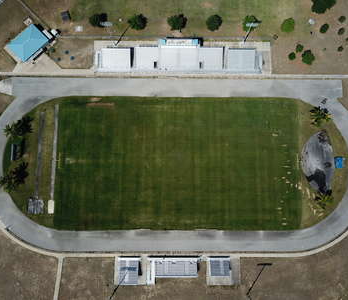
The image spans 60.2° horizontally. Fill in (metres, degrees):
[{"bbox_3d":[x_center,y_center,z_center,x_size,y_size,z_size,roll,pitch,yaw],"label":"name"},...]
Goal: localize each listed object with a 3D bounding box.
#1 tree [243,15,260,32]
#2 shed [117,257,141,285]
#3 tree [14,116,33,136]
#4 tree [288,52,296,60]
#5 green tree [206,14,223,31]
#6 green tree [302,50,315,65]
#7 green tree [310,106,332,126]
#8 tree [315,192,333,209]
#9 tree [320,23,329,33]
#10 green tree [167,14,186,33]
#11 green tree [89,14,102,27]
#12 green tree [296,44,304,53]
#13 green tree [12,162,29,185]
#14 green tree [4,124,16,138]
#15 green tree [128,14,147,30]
[{"bbox_3d":[36.572,-60.082,142.677,7.000,6.300,7.000,0,85,0],"label":"tree"},{"bbox_3d":[-20.330,53.976,134.225,9.800,4.000,11.500,0,85,0],"label":"shed"},{"bbox_3d":[-69.691,-10.615,138.644,8.000,6.500,8.000,0,85,0],"label":"tree"},{"bbox_3d":[56.599,-44.562,143.478,3.400,3.300,3.500,0,85,0],"label":"tree"},{"bbox_3d":[19.398,-60.625,143.174,7.300,6.500,7.300,0,85,0],"label":"green tree"},{"bbox_3d":[63.608,-43.603,142.065,5.600,4.600,5.800,0,85,0],"label":"green tree"},{"bbox_3d":[67.497,-14.743,138.404,8.700,7.000,8.300,0,85,0],"label":"green tree"},{"bbox_3d":[68.117,22.992,135.962,7.600,6.500,7.400,0,85,0],"label":"tree"},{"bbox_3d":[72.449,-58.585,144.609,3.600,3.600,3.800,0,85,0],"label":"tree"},{"bbox_3d":[1.330,-60.101,142.723,8.600,7.200,8.200,0,85,0],"label":"green tree"},{"bbox_3d":[-37.404,-61.562,143.136,6.300,6.000,6.000,0,85,0],"label":"green tree"},{"bbox_3d":[60.291,-48.280,143.173,3.700,3.200,3.700,0,85,0],"label":"green tree"},{"bbox_3d":[-69.617,10.693,136.686,7.500,6.800,8.500,0,85,0],"label":"green tree"},{"bbox_3d":[-74.906,-8.436,138.472,6.200,6.500,6.400,0,85,0],"label":"green tree"},{"bbox_3d":[-17.344,-60.441,142.740,7.600,6.500,7.000,0,85,0],"label":"green tree"}]

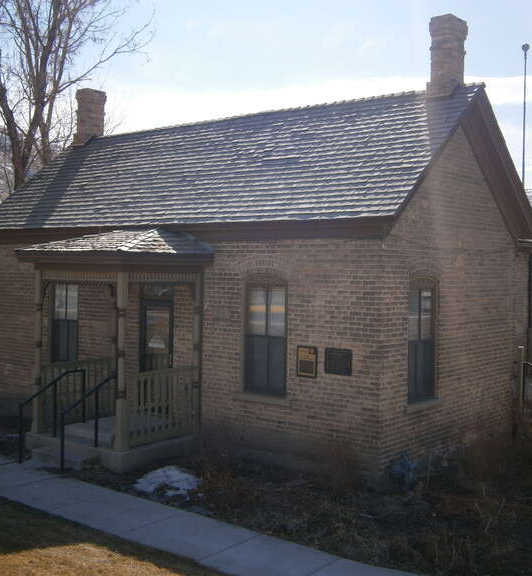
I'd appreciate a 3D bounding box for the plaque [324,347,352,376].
[{"bbox_3d":[1.025,1.048,11.318,0.468,0.383,0.035,2,2,39],"label":"plaque"}]

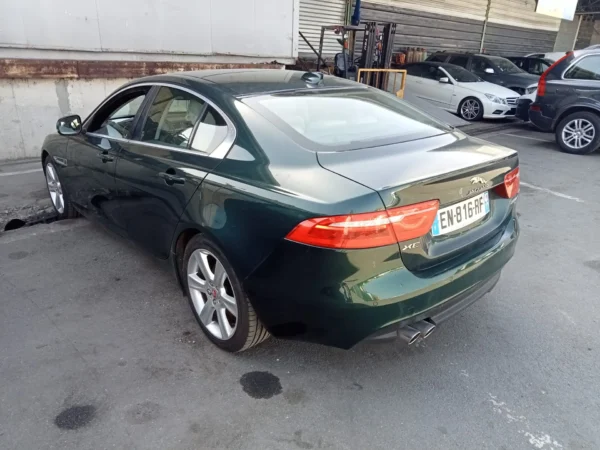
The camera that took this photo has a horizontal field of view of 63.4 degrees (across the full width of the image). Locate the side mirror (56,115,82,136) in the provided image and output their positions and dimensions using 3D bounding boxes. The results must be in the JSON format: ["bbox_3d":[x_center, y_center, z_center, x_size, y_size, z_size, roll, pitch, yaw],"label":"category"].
[{"bbox_3d":[-1.787,-0.777,3.781,0.220,0.155,0.140,-17,26,-38],"label":"side mirror"}]

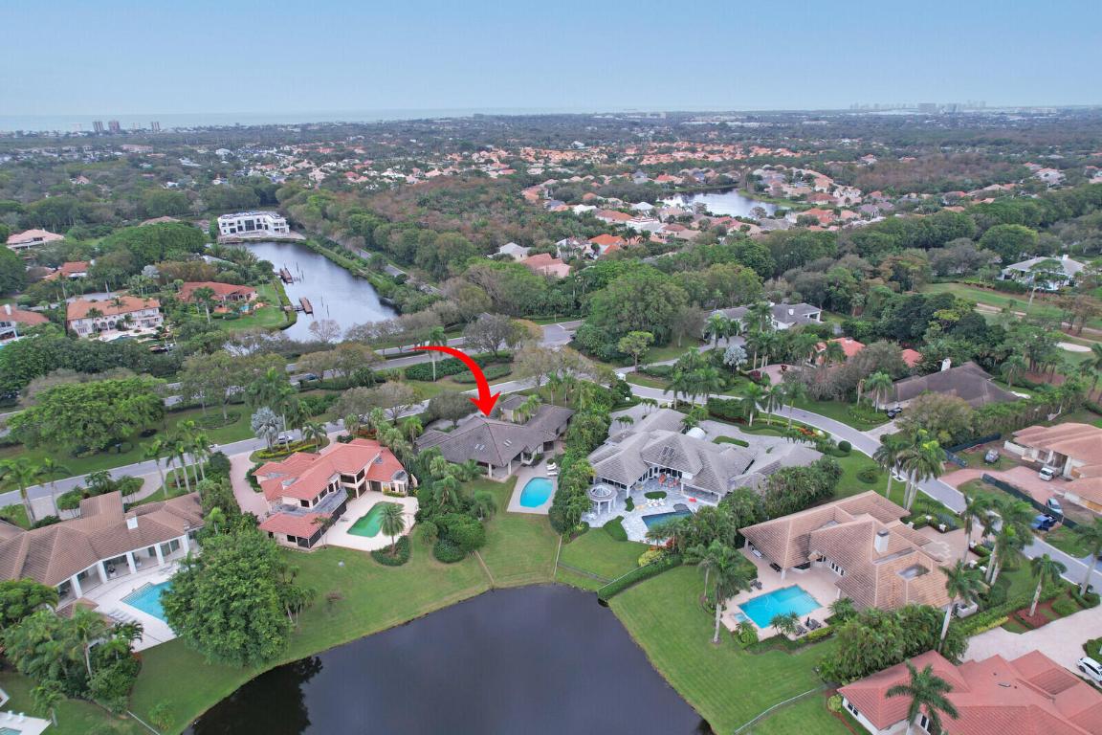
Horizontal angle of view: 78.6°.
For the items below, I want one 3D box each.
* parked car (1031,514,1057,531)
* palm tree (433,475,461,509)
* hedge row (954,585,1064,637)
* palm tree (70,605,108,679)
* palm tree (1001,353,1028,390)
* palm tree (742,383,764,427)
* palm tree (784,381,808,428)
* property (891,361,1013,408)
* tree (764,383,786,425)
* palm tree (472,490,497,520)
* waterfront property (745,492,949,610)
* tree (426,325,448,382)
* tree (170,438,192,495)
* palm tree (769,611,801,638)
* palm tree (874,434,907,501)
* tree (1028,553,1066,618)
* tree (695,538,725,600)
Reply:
[{"bbox_3d":[93.660,29.230,127.950,5.200,1.800,1.950,-19,27,-39],"label":"parked car"},{"bbox_3d":[-19.443,23.488,125.593,5.000,7.000,5.000,0,21,0],"label":"palm tree"},{"bbox_3d":[72.840,37.710,106.870,25.570,1.500,1.800,-10,23,-23],"label":"hedge row"},{"bbox_3d":[-59.341,36.283,87.110,5.400,11.400,5.400,0,21,0],"label":"palm tree"},{"bbox_3d":[121.257,1.423,176.967,6.600,9.200,6.600,0,21,0],"label":"palm tree"},{"bbox_3d":[51.956,9.908,172.971,5.500,12.100,5.500,6,22,17],"label":"palm tree"},{"bbox_3d":[61.720,9.734,171.535,6.000,13.300,6.000,8,23,20],"label":"palm tree"},{"bbox_3d":[110.673,6.006,188.143,38.000,7.500,23.000,-9,23,-20],"label":"property"},{"bbox_3d":[51.631,8.887,157.456,5.300,10.300,5.300,0,21,0],"label":"tree"},{"bbox_3d":[-12.201,25.280,122.476,4.400,5.800,4.400,0,21,0],"label":"palm tree"},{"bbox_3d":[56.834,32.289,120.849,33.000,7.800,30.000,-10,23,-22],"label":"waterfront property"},{"bbox_3d":[-35.696,-3.771,203.303,6.500,17.200,6.500,-4,21,-10],"label":"tree"},{"bbox_3d":[-76.090,20.560,139.530,4.520,12.500,4.520,-1,21,0],"label":"tree"},{"bbox_3d":[32.935,36.464,95.122,4.200,4.000,4.200,0,21,0],"label":"palm tree"},{"bbox_3d":[62.620,19.427,125.492,5.900,13.500,5.900,0,21,0],"label":"palm tree"},{"bbox_3d":[75.380,33.580,103.590,5.380,11.530,5.380,-1,21,0],"label":"tree"},{"bbox_3d":[23.810,31.155,101.973,4.500,9.100,4.500,0,21,0],"label":"tree"}]

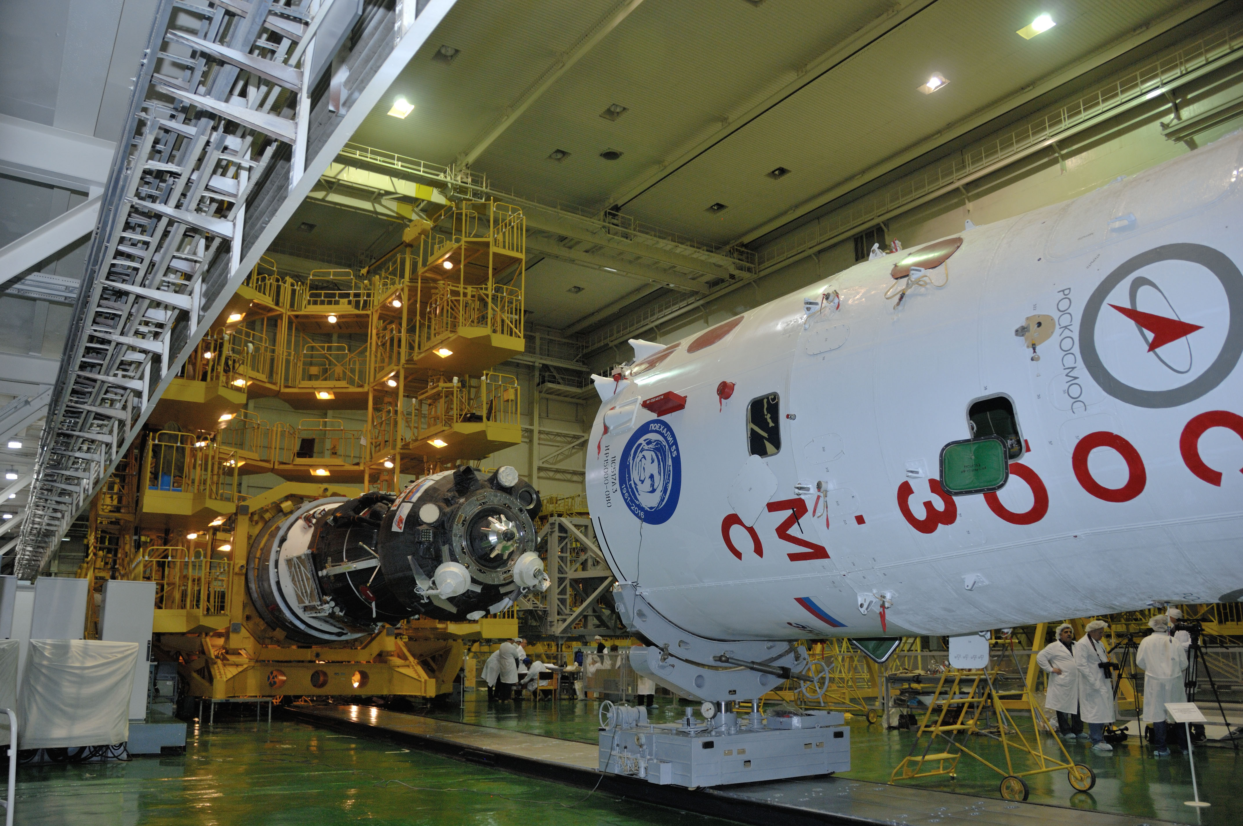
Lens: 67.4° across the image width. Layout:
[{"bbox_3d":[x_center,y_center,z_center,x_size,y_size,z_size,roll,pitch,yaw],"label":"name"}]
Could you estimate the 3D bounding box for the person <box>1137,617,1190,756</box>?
[{"bbox_3d":[7.163,3.609,12.401,0.600,1.760,0.420,-4,-14,14],"label":"person"}]

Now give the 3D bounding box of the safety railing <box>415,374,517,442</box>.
[{"bbox_3d":[-3.626,-0.069,22.110,1.950,1.380,1.950,9,-17,-33],"label":"safety railing"}]

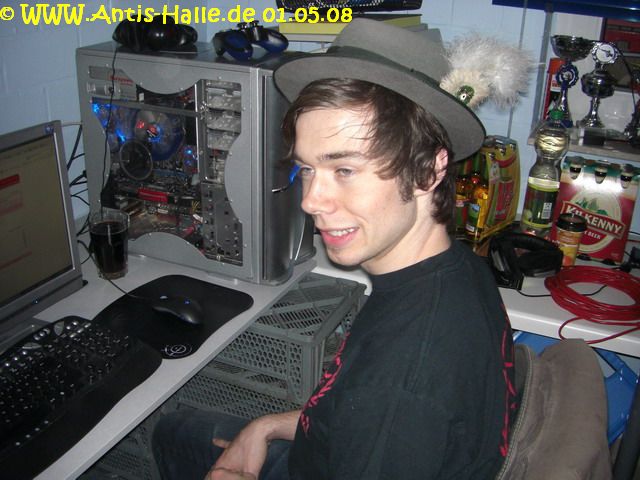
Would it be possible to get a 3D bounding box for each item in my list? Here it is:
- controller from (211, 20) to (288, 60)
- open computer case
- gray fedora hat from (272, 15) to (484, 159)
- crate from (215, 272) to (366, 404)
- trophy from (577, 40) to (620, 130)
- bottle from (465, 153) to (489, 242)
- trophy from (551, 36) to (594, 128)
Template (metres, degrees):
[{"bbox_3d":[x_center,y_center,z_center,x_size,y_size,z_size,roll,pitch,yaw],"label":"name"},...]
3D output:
[{"bbox_3d":[-0.142,-0.411,1.441,0.105,0.062,0.155,11,25,19],"label":"controller"},{"bbox_3d":[-0.261,-0.188,1.572,0.474,0.456,0.214,11,25,19],"label":"open computer case"},{"bbox_3d":[0.095,-0.220,0.925,0.270,0.135,0.295,13,-8,46],"label":"gray fedora hat"},{"bbox_3d":[-0.135,0.187,1.649,0.400,0.155,0.295,12,25,22],"label":"crate"},{"bbox_3d":[0.679,-0.372,1.708,0.090,0.215,0.090,11,25,19],"label":"trophy"},{"bbox_3d":[0.401,-0.112,1.794,0.062,0.230,0.062,7,24,12],"label":"bottle"},{"bbox_3d":[0.606,-0.385,1.734,0.112,0.225,0.112,11,25,19],"label":"trophy"}]

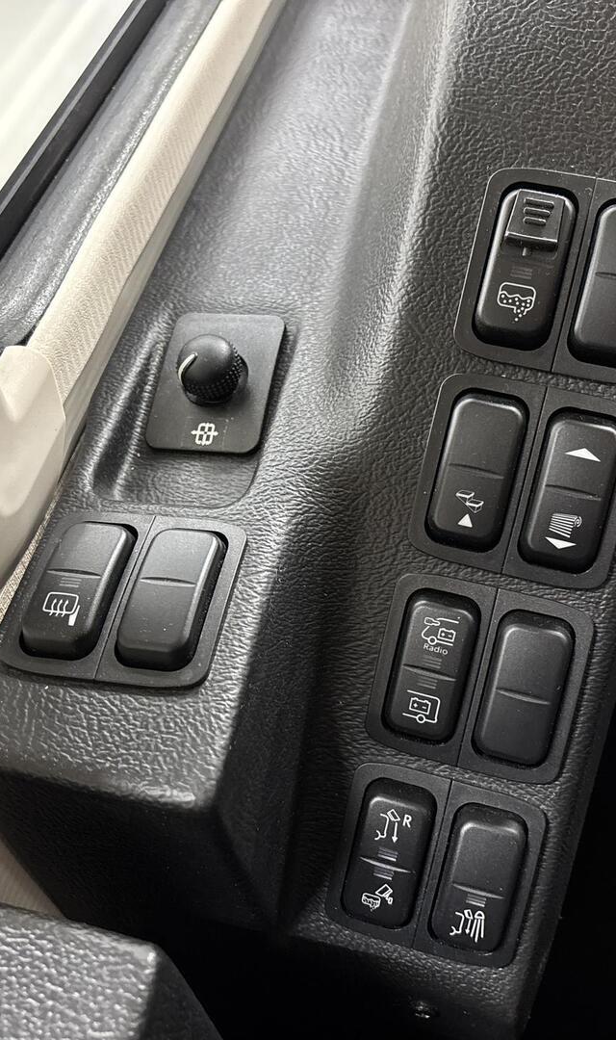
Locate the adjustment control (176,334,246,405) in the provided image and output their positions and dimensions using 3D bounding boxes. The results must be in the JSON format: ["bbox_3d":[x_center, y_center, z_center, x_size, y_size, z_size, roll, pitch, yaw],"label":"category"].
[{"bbox_3d":[-0.033,-0.052,0.346,0.022,0.019,0.022,5,55,11],"label":"adjustment control"}]

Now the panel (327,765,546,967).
[{"bbox_3d":[0.040,0.110,0.330,0.062,0.012,0.057,12,96,8],"label":"panel"}]

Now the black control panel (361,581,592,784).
[{"bbox_3d":[0.053,0.050,0.324,0.062,0.012,0.057,12,96,8],"label":"black control panel"}]

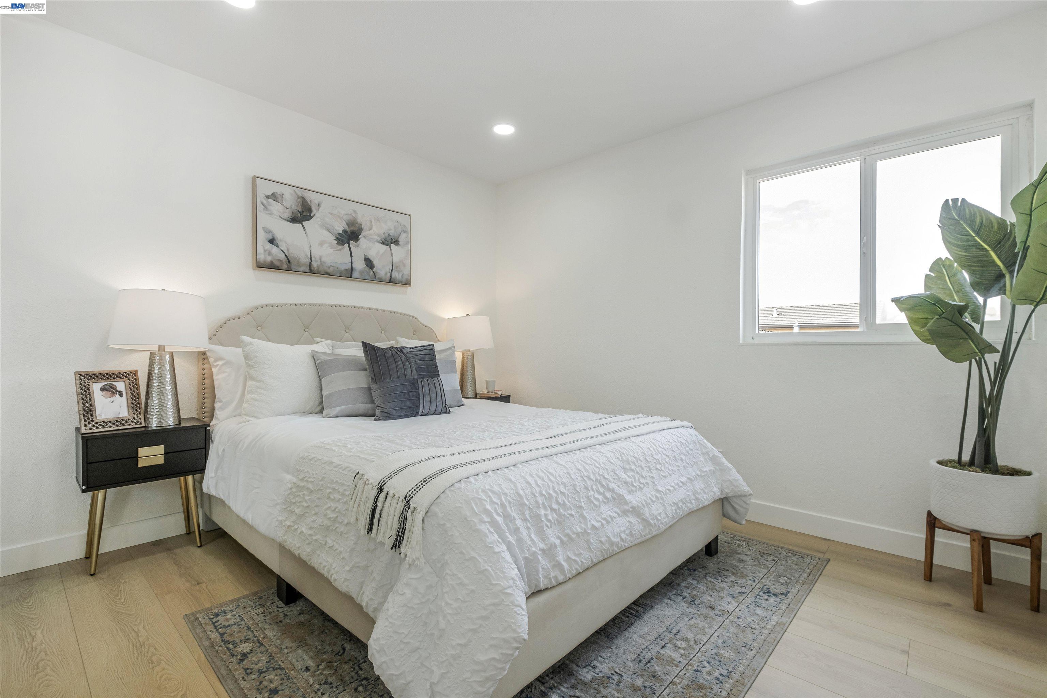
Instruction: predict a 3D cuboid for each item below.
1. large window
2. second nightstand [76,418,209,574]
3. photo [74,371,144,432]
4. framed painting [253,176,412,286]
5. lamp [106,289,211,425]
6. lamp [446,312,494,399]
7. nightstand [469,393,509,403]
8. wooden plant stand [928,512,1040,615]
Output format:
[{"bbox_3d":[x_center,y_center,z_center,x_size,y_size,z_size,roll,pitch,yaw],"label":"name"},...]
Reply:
[{"bbox_3d":[1.743,-0.539,2.230,1.121,1.010,0.091,0,0,41],"label":"large window"},{"bbox_3d":[-1.855,0.688,2.142,0.288,0.616,0.461,0,0,42],"label":"second nightstand"},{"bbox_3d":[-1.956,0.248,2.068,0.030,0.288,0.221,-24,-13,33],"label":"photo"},{"bbox_3d":[-1.215,-0.735,2.922,1.018,0.538,0.035,0,0,-44],"label":"framed painting"},{"bbox_3d":[-1.788,0.040,2.156,0.374,0.671,0.374,0,0,42],"label":"lamp"},{"bbox_3d":[-0.447,0.062,3.474,0.379,0.669,0.379,0,0,0],"label":"lamp"},{"bbox_3d":[-0.368,0.688,3.512,0.461,0.616,0.288,0,0,-44],"label":"nightstand"},{"bbox_3d":[1.841,0.844,1.762,0.239,0.303,0.239,0,0,5],"label":"wooden plant stand"}]

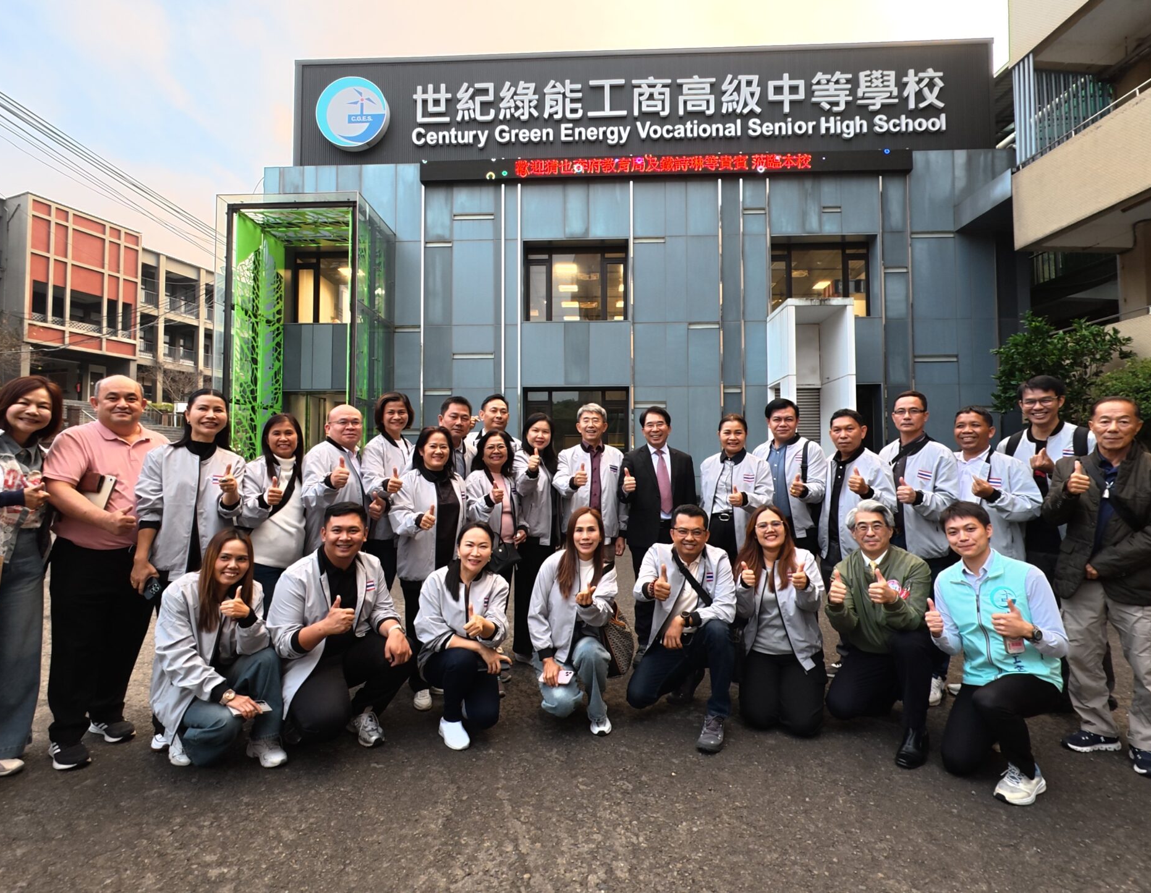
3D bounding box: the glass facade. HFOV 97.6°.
[{"bbox_3d":[1.400,-2.830,11.991,19.000,9.000,2.200,0,-2,2],"label":"glass facade"}]

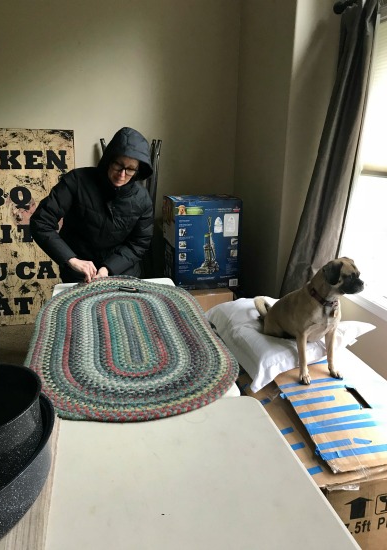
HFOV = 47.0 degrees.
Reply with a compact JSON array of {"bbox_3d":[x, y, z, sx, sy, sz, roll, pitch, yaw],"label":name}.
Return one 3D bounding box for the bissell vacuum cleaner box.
[{"bbox_3d":[0.056,-0.227,3.041,0.451,0.585,0.323,-4,16,-16],"label":"bissell vacuum cleaner box"}]

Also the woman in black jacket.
[{"bbox_3d":[-0.570,-0.036,2.468,0.620,1.490,0.520,-5,17,-21],"label":"woman in black jacket"}]

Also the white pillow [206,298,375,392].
[{"bbox_3d":[0.380,0.218,1.784,0.570,0.150,0.540,-5,17,-22],"label":"white pillow"}]

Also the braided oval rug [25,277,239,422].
[{"bbox_3d":[-0.264,0.187,1.784,0.700,0.035,1.310,-2,16,-11],"label":"braided oval rug"}]

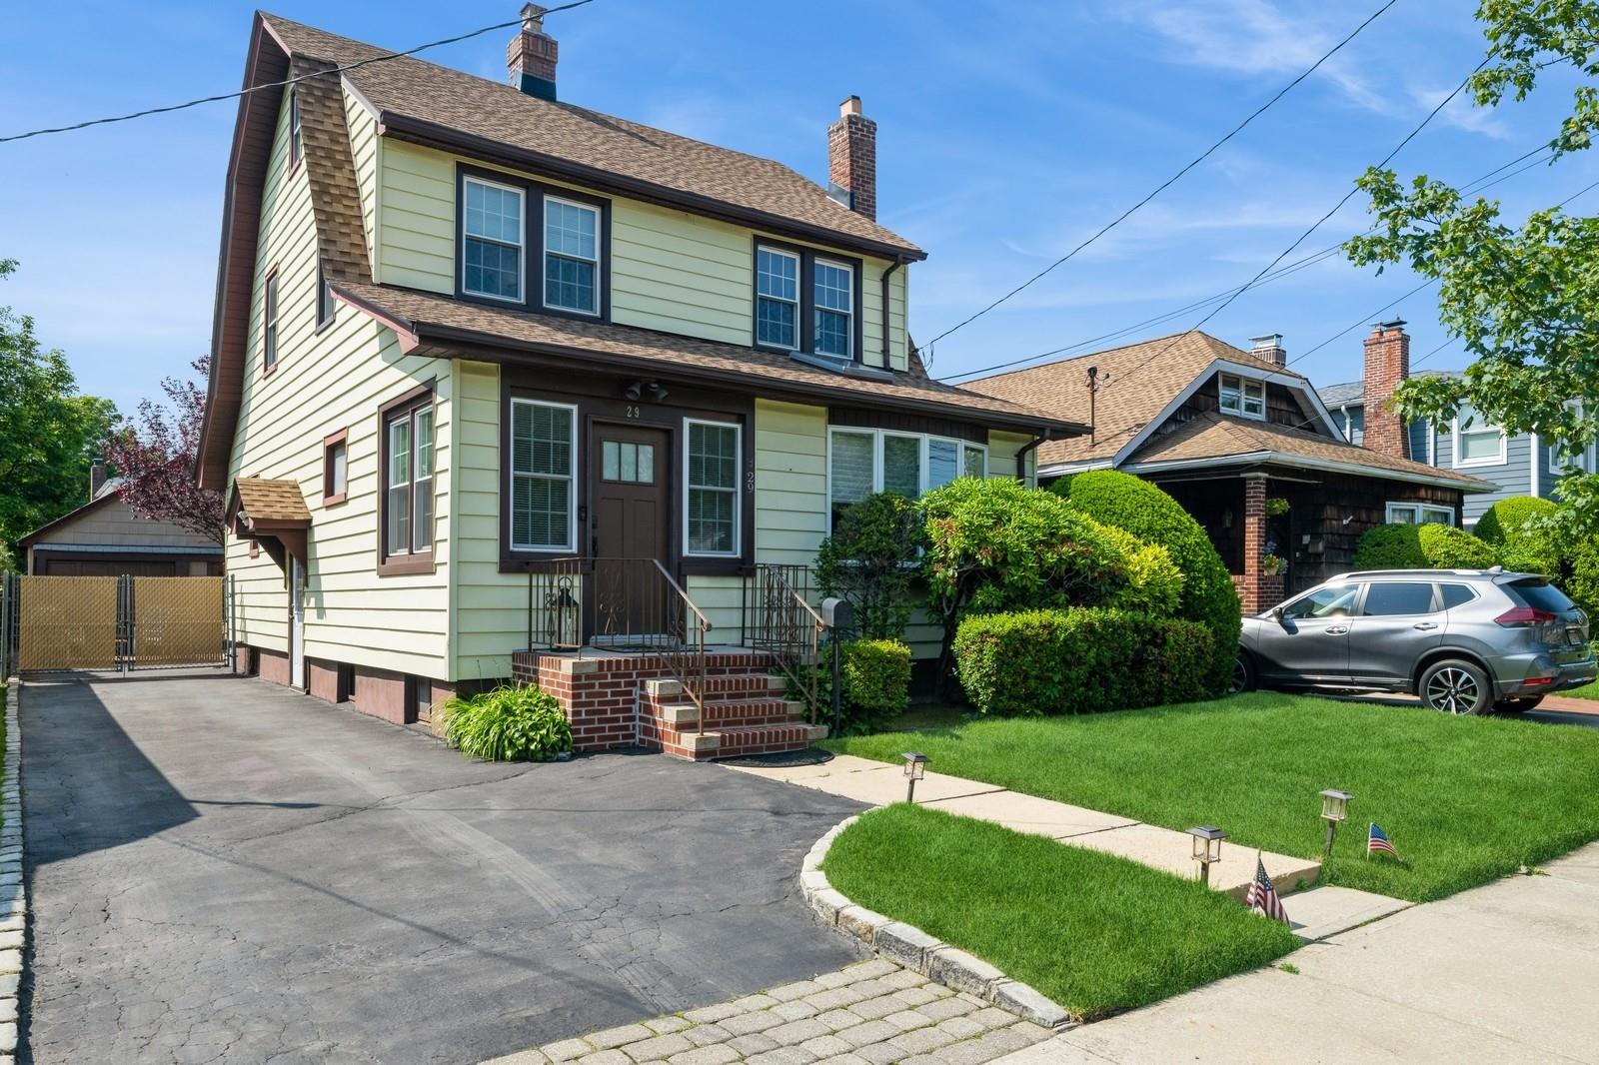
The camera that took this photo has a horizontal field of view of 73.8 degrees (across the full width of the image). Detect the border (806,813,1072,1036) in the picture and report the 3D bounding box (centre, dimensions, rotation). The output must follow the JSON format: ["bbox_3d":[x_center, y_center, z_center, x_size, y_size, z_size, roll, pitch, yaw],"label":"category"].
[{"bbox_3d":[0.349,1.632,4.821,0.680,0.210,2.950,0,-4,-7],"label":"border"}]

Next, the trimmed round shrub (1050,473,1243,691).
[{"bbox_3d":[4.124,0.640,13.178,2.500,2.750,2.500,0,-4,0],"label":"trimmed round shrub"}]

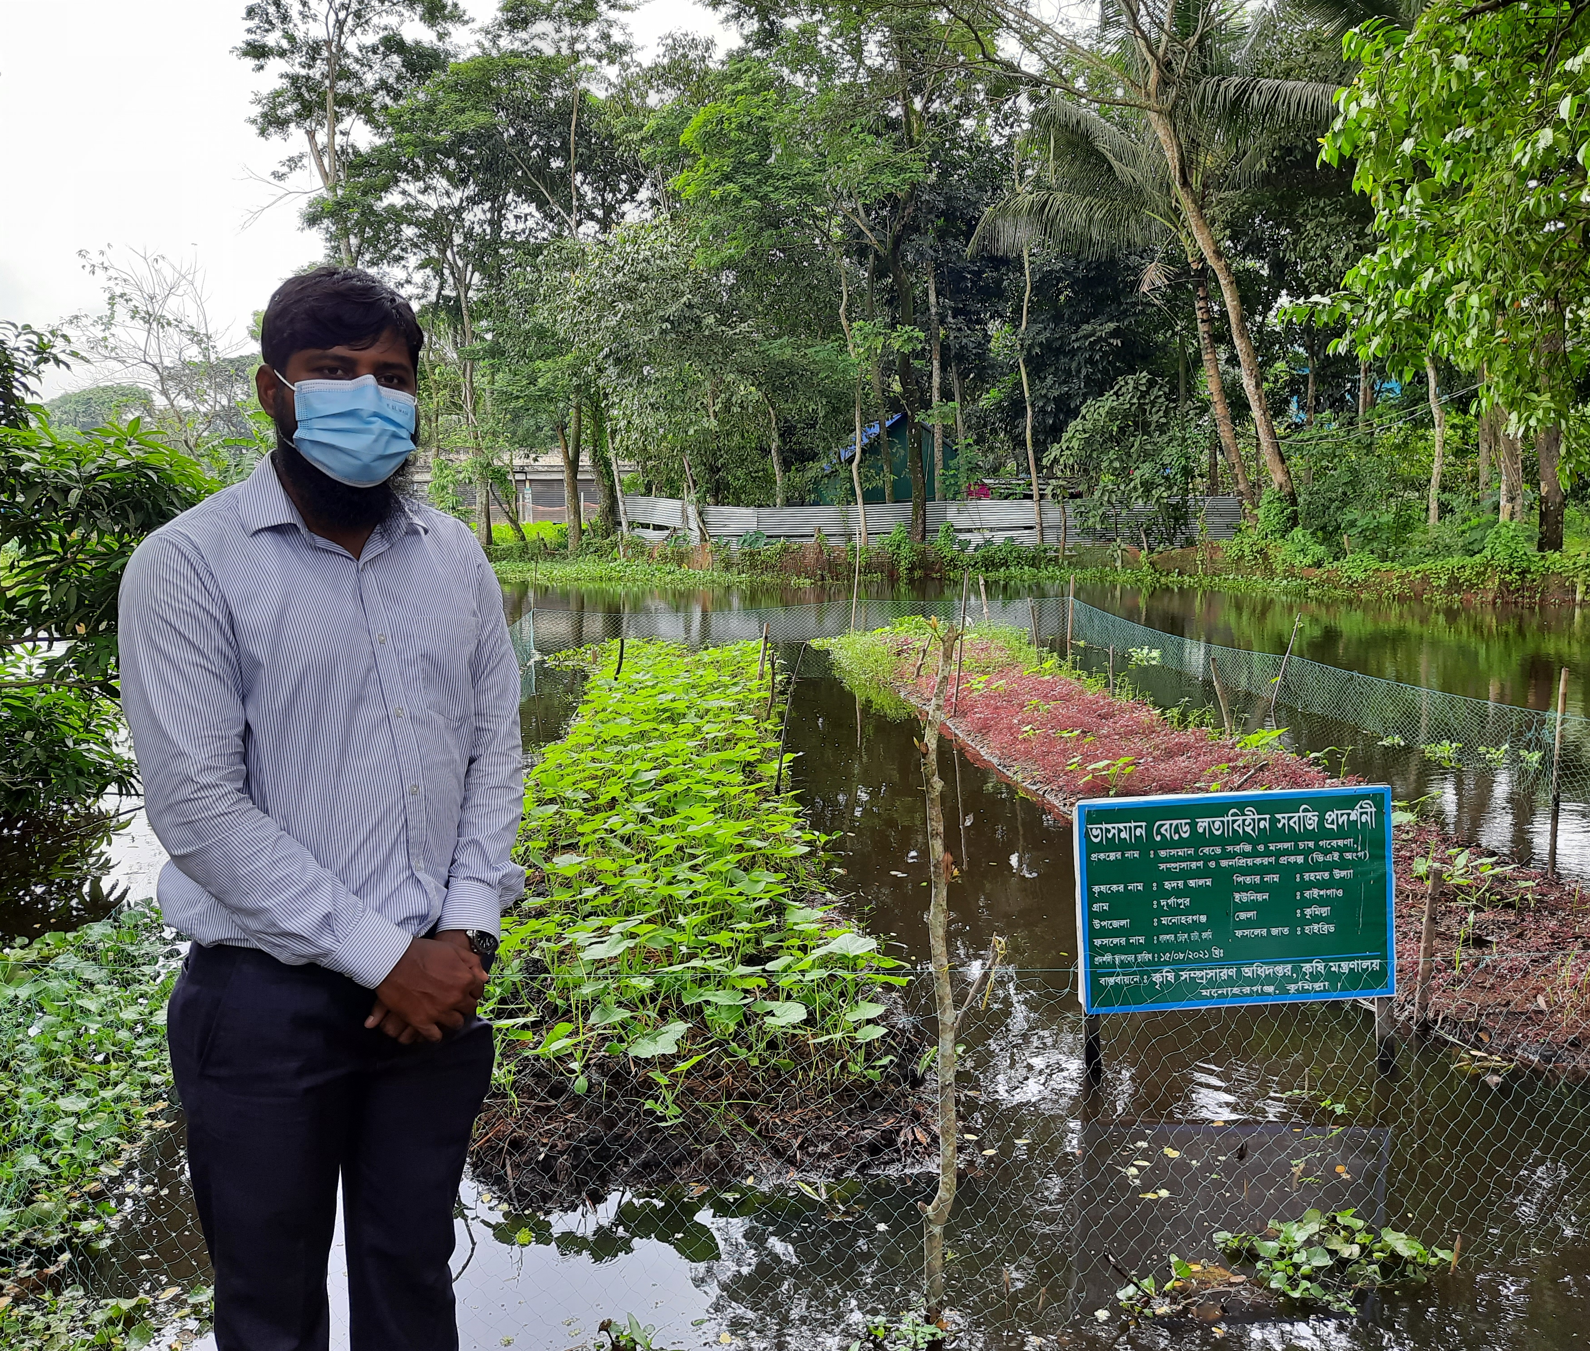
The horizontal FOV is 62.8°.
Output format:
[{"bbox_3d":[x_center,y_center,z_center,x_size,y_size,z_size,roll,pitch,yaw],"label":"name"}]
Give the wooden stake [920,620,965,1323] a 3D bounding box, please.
[{"bbox_3d":[0.275,0.587,2.483,0.080,1.378,0.065,0,7,0],"label":"wooden stake"}]

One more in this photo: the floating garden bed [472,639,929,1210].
[{"bbox_3d":[-0.778,0.407,8.101,1.600,0.450,10.239,-1,7,-3],"label":"floating garden bed"}]

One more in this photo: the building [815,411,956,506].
[{"bbox_3d":[3.219,-6.541,43.732,5.000,4.072,5.000,-1,7,-6],"label":"building"}]

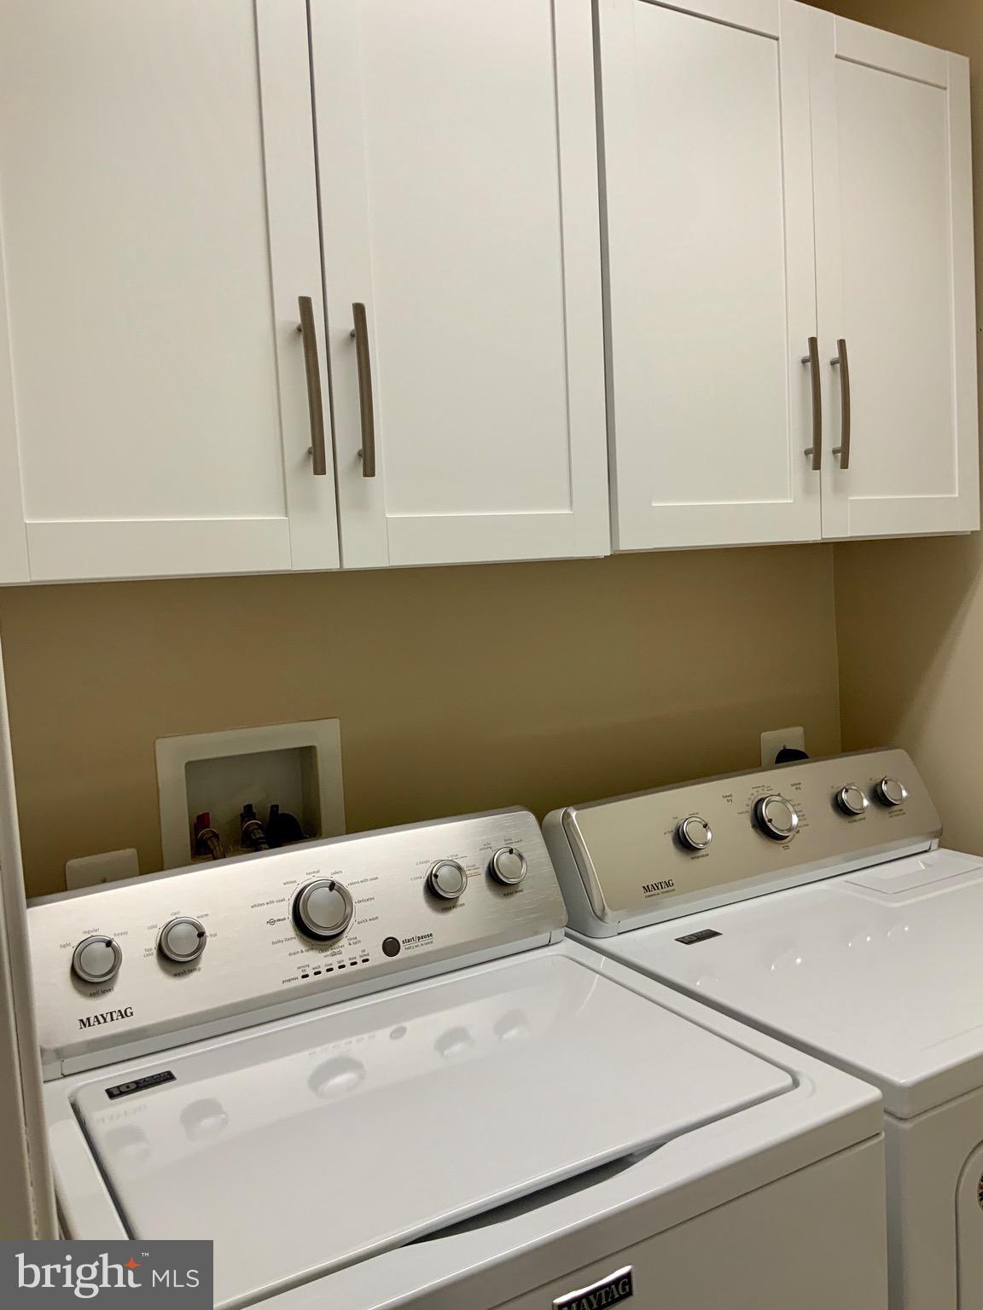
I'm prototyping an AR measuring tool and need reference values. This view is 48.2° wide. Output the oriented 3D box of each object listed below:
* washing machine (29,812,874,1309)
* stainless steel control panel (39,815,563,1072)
[{"bbox_3d":[-0.077,0.801,1.198,0.701,1.080,0.685,-6,6,-30],"label":"washing machine"},{"bbox_3d":[-0.226,0.334,1.374,0.698,0.170,0.117,-6,6,-30],"label":"stainless steel control panel"}]

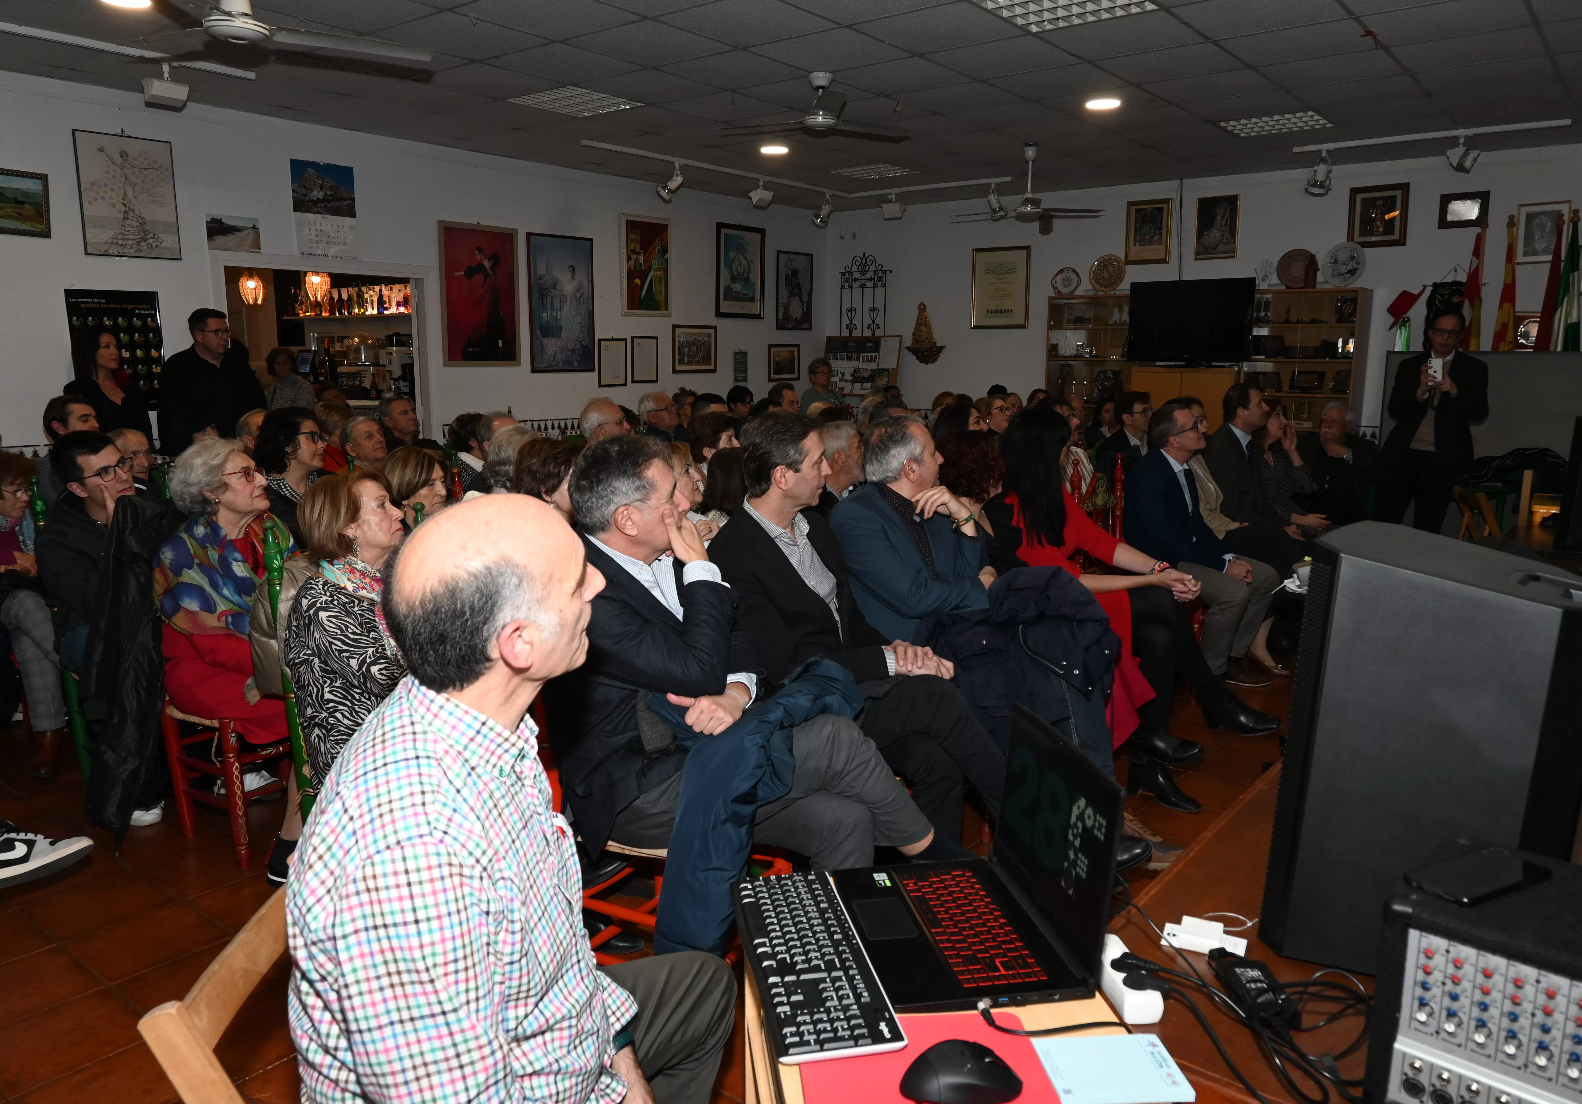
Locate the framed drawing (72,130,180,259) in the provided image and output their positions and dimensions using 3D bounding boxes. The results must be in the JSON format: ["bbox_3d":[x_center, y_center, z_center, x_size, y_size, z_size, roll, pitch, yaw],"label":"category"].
[{"bbox_3d":[-3.735,-1.998,6.229,0.025,0.658,0.506,8,13,38],"label":"framed drawing"}]

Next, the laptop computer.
[{"bbox_3d":[0.238,0.407,1.539,0.288,0.284,0.360,-2,10,-11],"label":"laptop computer"}]

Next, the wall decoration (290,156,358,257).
[{"bbox_3d":[-2.991,-2.198,7.101,0.012,0.578,0.425,8,13,38],"label":"wall decoration"}]

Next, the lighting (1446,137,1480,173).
[{"bbox_3d":[4.241,-2.507,6.966,0.210,0.230,0.180,-8,13,-39],"label":"lighting"}]

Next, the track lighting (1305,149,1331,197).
[{"bbox_3d":[3.590,-2.567,7.500,0.180,0.300,0.200,4,11,17],"label":"track lighting"}]

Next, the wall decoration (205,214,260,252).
[{"bbox_3d":[-3.365,-1.923,6.676,0.012,0.203,0.330,8,13,38],"label":"wall decoration"}]

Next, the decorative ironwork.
[{"bbox_3d":[0.726,-2.562,11.018,0.615,0.822,0.040,8,13,38],"label":"decorative ironwork"}]

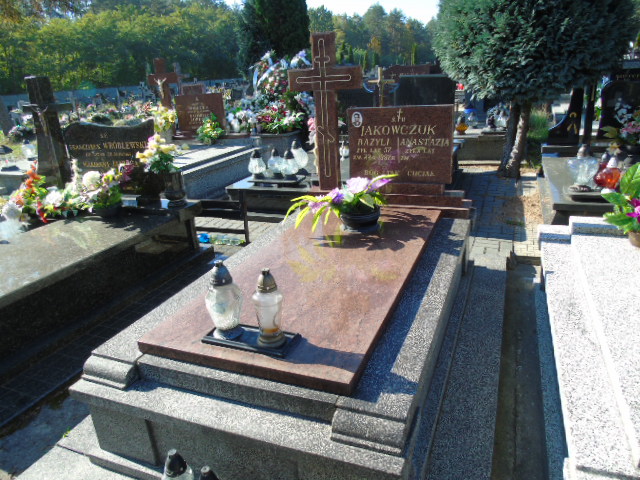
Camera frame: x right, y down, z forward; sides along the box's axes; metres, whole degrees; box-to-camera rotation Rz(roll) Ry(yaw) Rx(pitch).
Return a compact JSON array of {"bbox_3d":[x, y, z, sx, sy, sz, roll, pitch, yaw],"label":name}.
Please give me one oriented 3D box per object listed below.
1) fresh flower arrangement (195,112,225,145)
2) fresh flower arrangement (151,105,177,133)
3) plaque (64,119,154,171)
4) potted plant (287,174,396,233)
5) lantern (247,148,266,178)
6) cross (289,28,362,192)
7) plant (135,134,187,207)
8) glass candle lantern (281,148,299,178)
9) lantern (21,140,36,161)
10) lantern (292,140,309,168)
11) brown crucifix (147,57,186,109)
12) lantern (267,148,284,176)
[{"bbox_3d":[-1.706,-1.714,7.200,0.380,0.440,0.370,3,19,19],"label":"fresh flower arrangement"},{"bbox_3d":[-2.278,-1.774,6.750,0.380,0.380,0.360,4,21,21],"label":"fresh flower arrangement"},{"bbox_3d":[-1.729,-0.698,3.922,0.993,0.626,0.079,4,21,21],"label":"plaque"},{"bbox_3d":[0.135,-0.243,2.938,0.670,0.330,0.380,4,21,22],"label":"potted plant"},{"bbox_3d":[-0.691,-0.825,5.027,0.188,0.316,0.188,-3,19,1],"label":"lantern"},{"bbox_3d":[0.051,-0.886,3.300,0.517,1.074,0.075,4,22,22],"label":"cross"},{"bbox_3d":[-1.363,-0.594,3.950,0.360,0.560,0.320,3,19,19],"label":"plant"},{"bbox_3d":[-0.318,-0.791,4.867,0.185,0.312,0.185,-3,19,1],"label":"glass candle lantern"},{"bbox_3d":[-4.588,-1.419,7.288,0.205,0.289,0.205,4,21,22],"label":"lantern"},{"bbox_3d":[-0.198,-0.915,5.162,0.185,0.382,0.185,4,21,21],"label":"lantern"},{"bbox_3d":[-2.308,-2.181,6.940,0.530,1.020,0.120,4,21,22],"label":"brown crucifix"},{"bbox_3d":[-0.459,-0.792,4.766,0.170,0.298,0.170,-3,19,1],"label":"lantern"}]

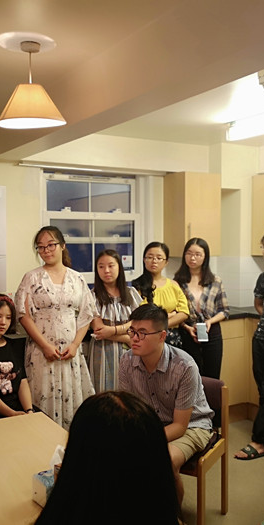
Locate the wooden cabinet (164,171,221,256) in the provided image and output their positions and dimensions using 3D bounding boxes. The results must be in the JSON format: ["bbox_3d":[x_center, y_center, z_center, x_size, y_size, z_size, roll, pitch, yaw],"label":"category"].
[{"bbox_3d":[0.535,-0.412,4.840,0.378,0.717,0.322,-1,3,-30],"label":"wooden cabinet"}]

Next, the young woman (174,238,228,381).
[{"bbox_3d":[0.505,0.599,4.046,0.450,1.548,0.320,0,2,1],"label":"young woman"}]

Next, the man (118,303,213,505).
[{"bbox_3d":[0.111,0.811,2.874,0.520,1.215,0.720,1,3,30],"label":"man"}]

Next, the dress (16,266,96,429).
[{"bbox_3d":[-0.452,0.584,3.305,0.490,1.117,0.320,0,2,-6],"label":"dress"}]

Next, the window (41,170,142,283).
[{"bbox_3d":[-0.303,-0.245,4.563,0.940,0.975,0.110,-1,3,-30],"label":"window"}]

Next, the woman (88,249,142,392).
[{"bbox_3d":[-0.113,0.641,3.527,0.460,1.475,0.340,0,2,6],"label":"woman"}]

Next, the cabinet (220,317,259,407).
[{"bbox_3d":[0.628,0.823,4.718,0.510,0.740,0.560,-1,2,-30],"label":"cabinet"}]

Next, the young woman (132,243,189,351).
[{"bbox_3d":[0.199,0.616,3.827,0.430,1.530,0.320,0,2,5],"label":"young woman"}]

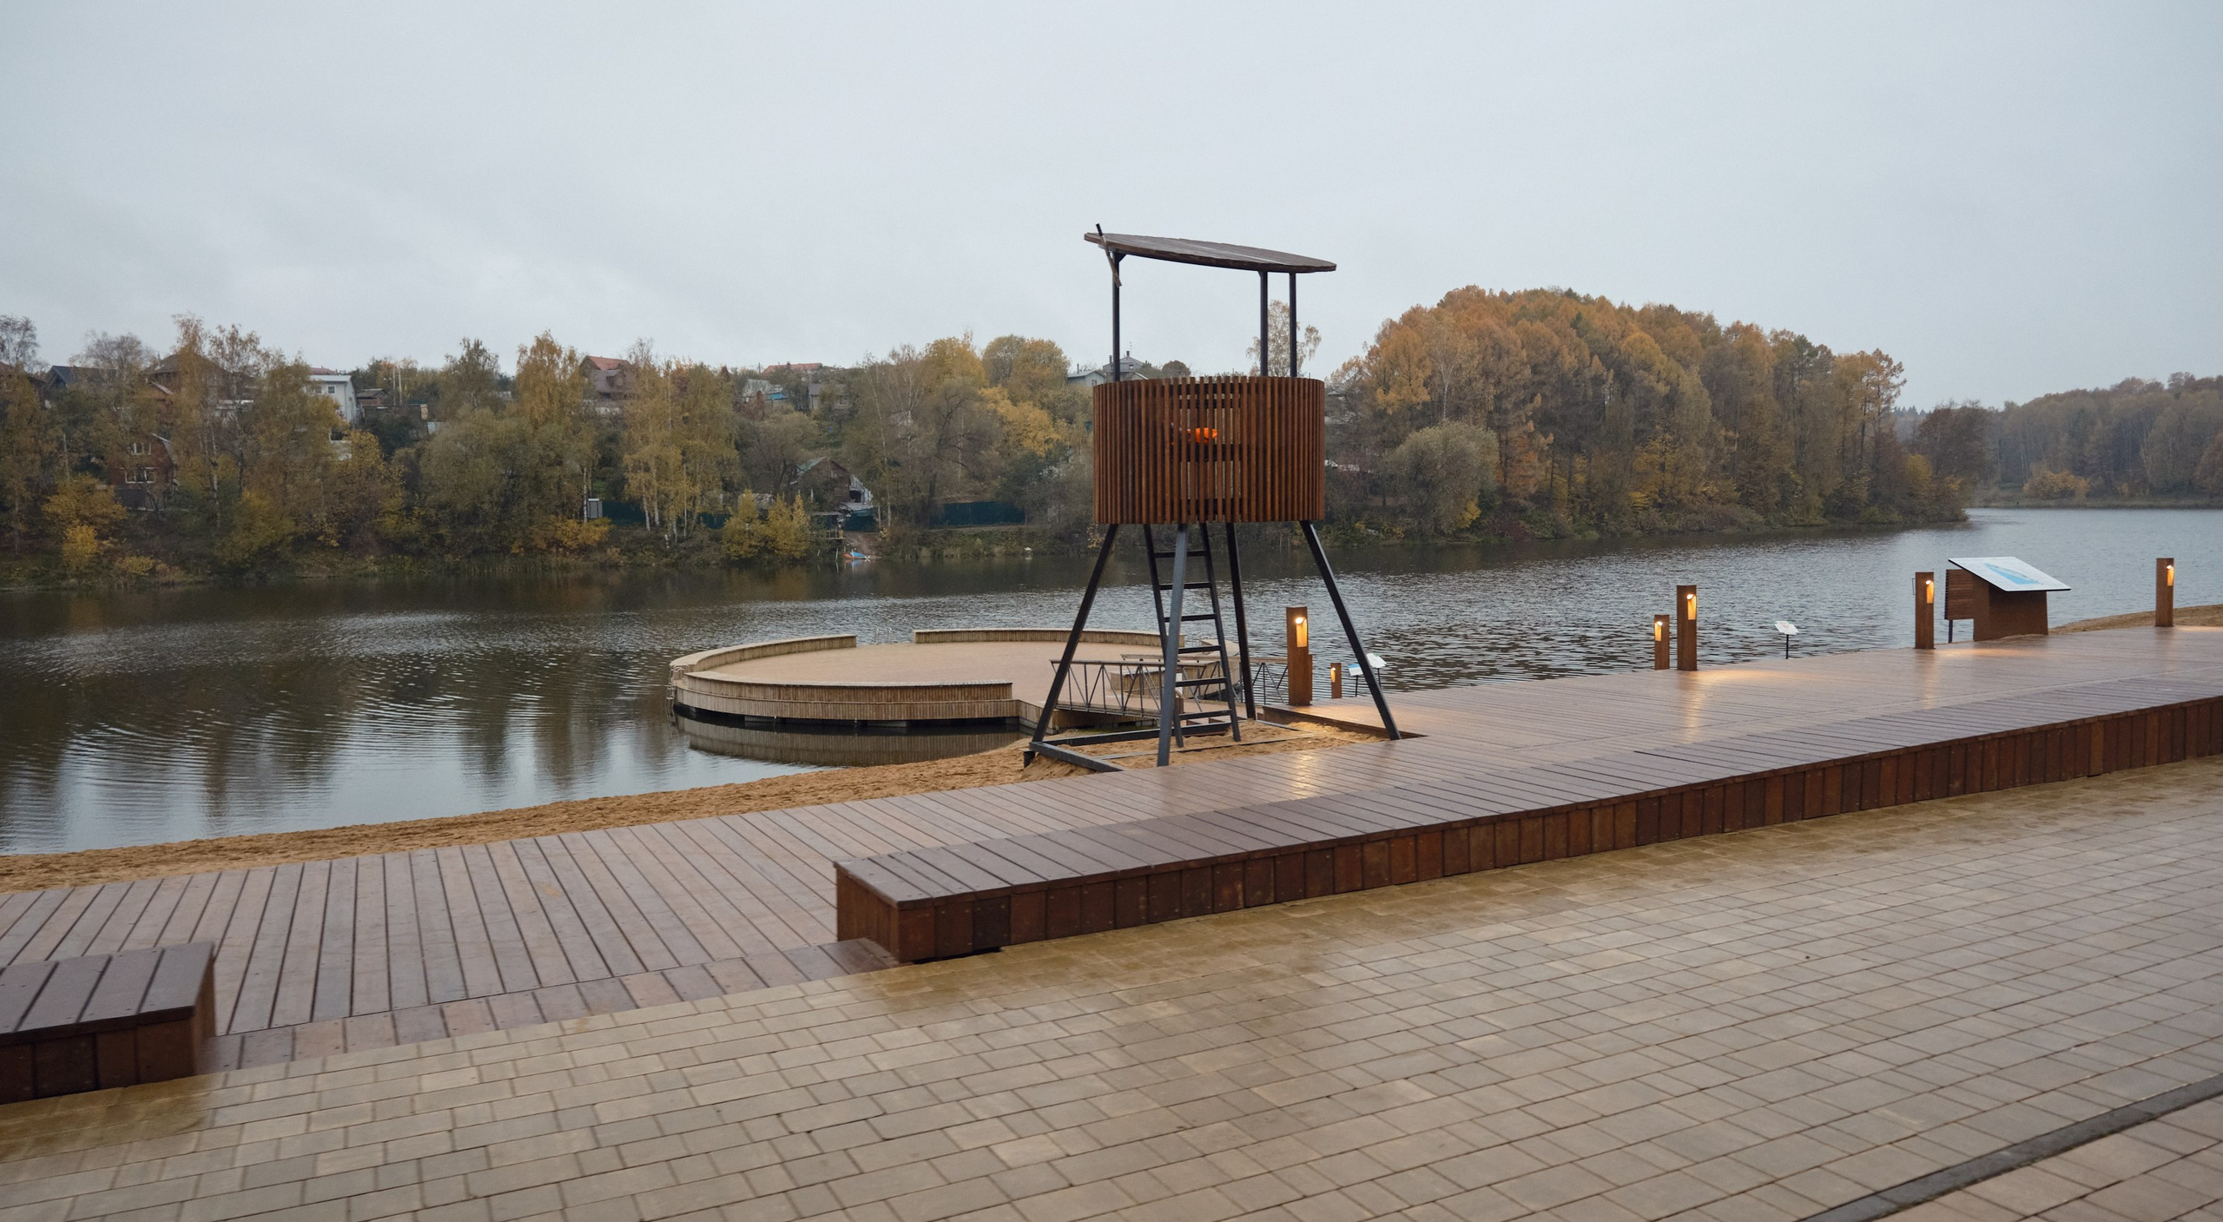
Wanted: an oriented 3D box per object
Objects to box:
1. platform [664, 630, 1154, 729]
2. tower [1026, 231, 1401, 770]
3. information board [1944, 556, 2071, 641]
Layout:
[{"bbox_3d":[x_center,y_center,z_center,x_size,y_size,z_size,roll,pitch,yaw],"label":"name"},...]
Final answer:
[{"bbox_3d":[-3.733,1.476,37.182,14.000,0.950,14.000,-1,4,0],"label":"platform"},{"bbox_3d":[0.733,-0.879,11.036,2.100,3.950,2.080,-3,4,-27],"label":"tower"},{"bbox_3d":[10.659,-0.140,17.590,1.170,0.970,0.740,-3,4,-23],"label":"information board"}]

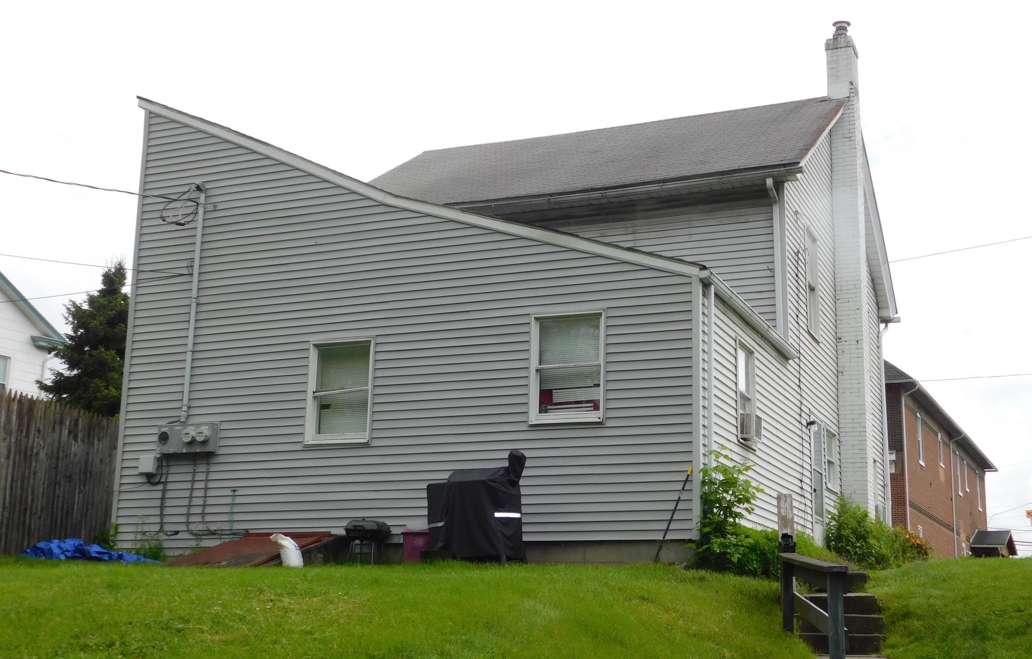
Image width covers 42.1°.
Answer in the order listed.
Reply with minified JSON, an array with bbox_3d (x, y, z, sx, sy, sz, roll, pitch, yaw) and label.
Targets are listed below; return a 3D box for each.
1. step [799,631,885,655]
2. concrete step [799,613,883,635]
[{"bbox_3d":[3.096,2.992,12.750,0.830,0.190,0.320,-1,-14,10],"label":"step"},{"bbox_3d":[3.152,2.870,13.030,0.830,0.190,0.320,-1,-14,10],"label":"concrete step"}]

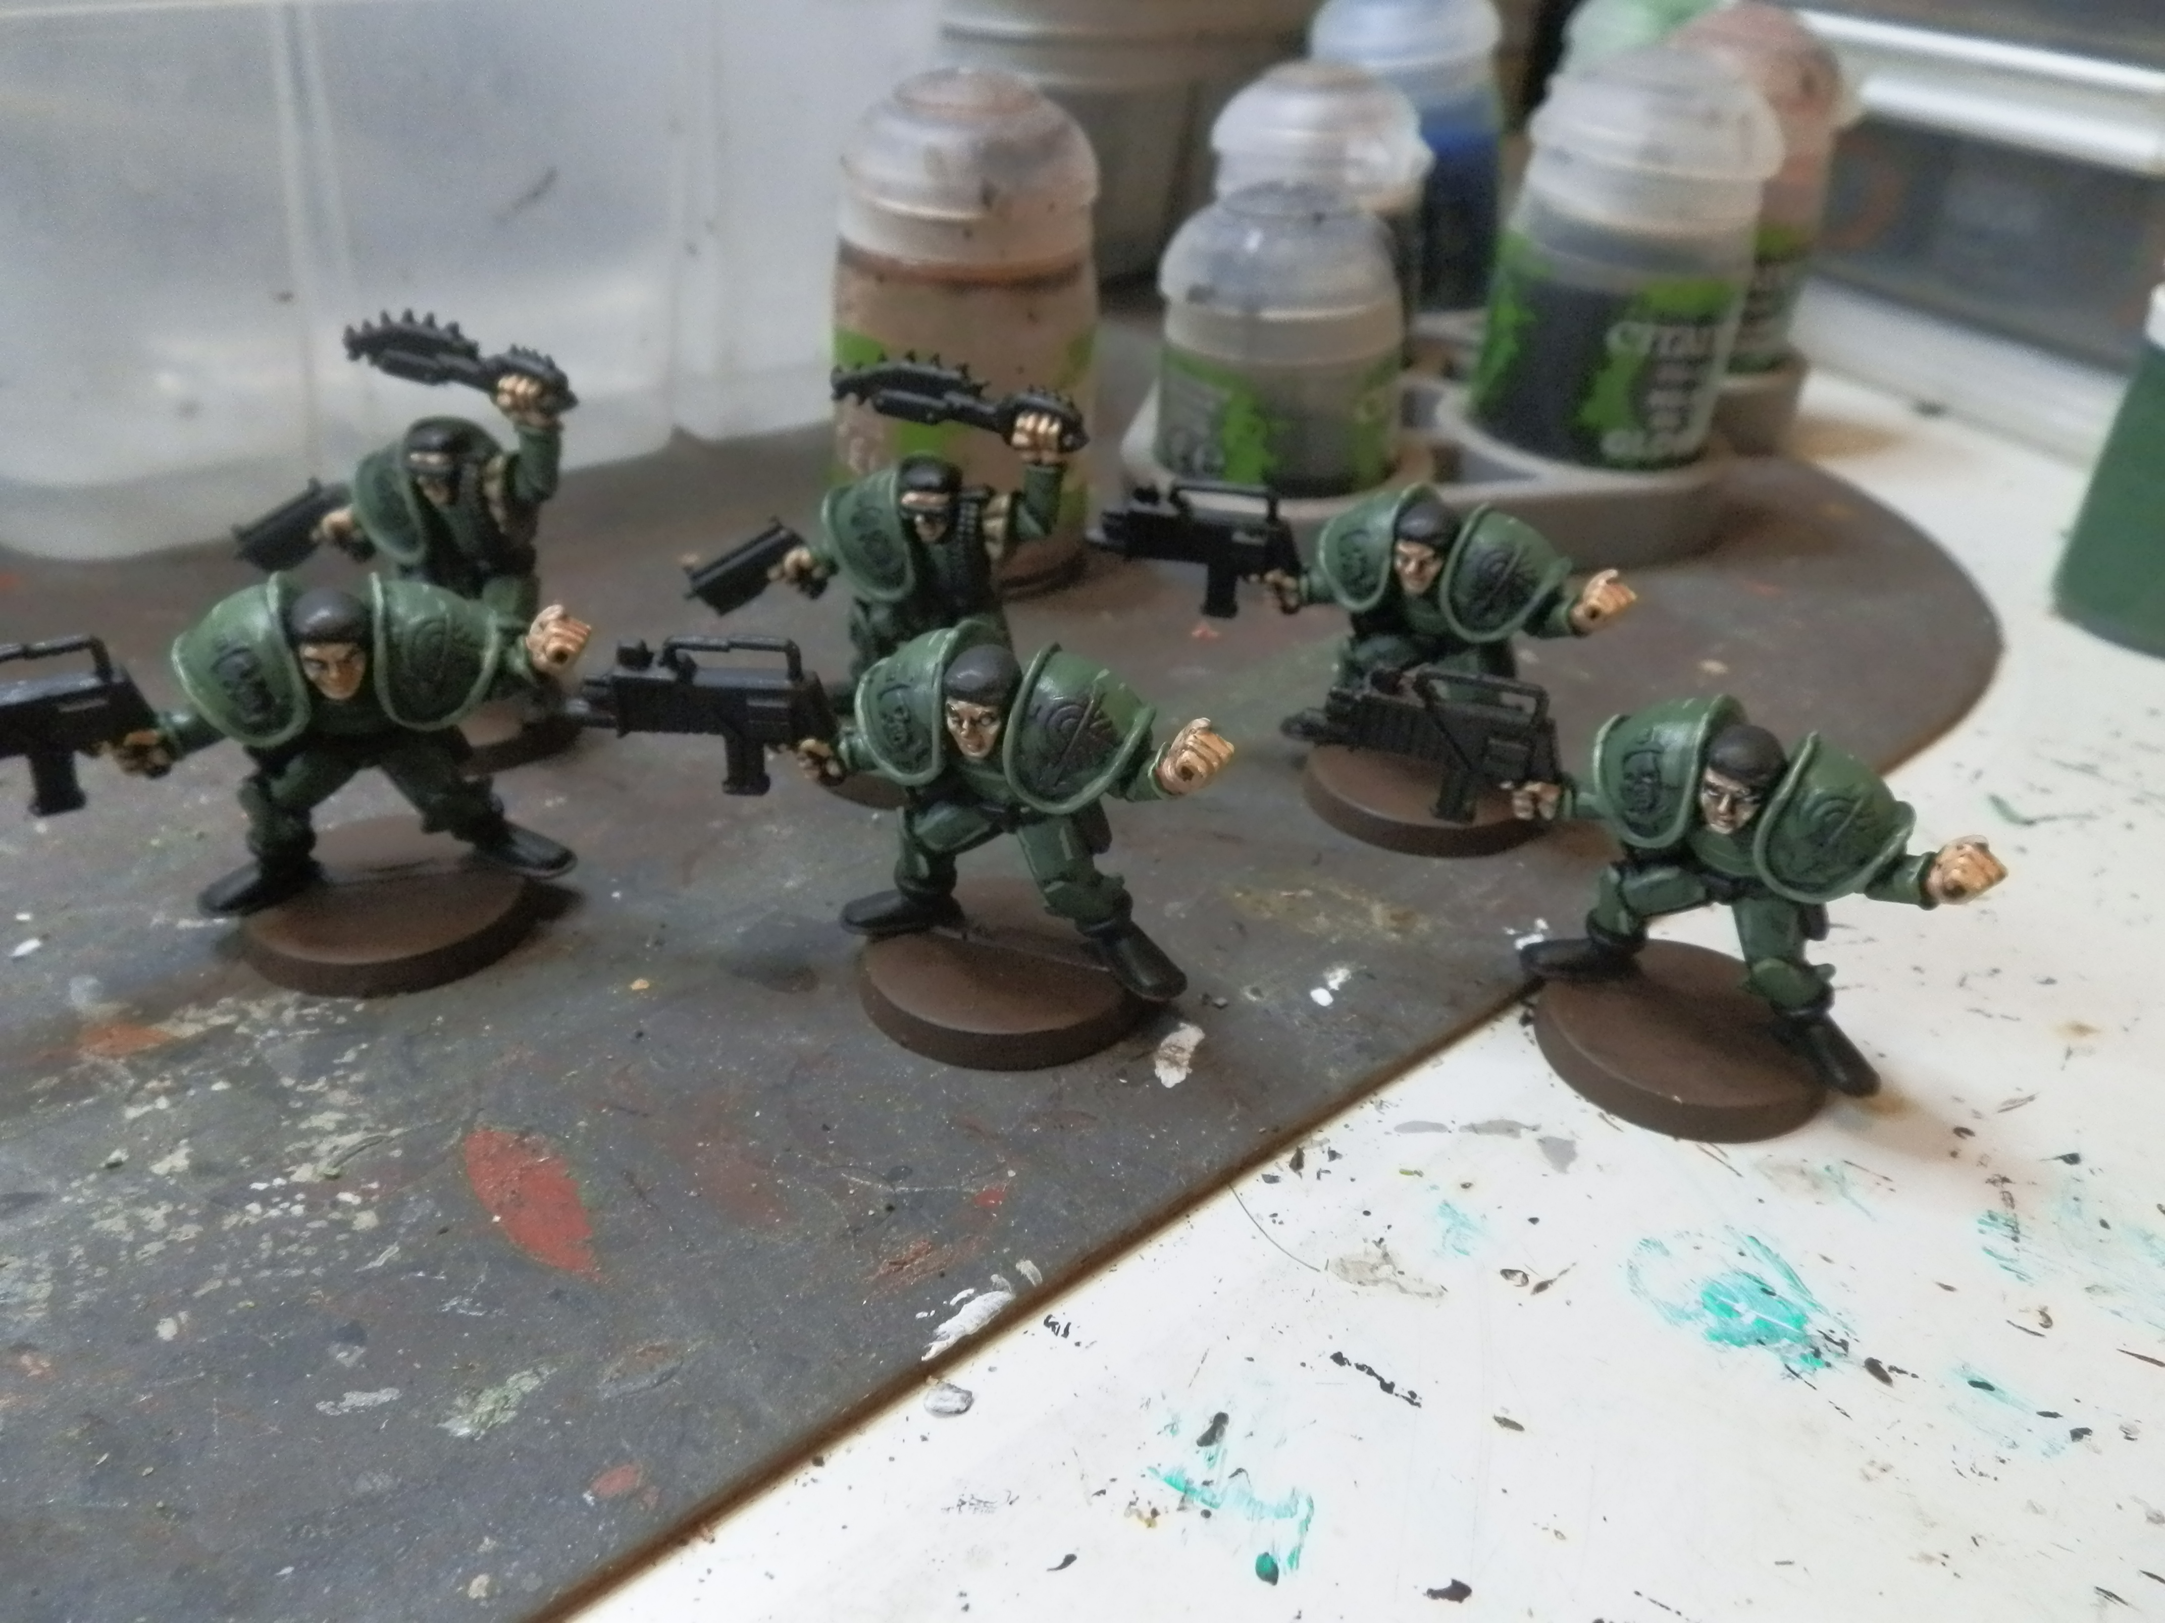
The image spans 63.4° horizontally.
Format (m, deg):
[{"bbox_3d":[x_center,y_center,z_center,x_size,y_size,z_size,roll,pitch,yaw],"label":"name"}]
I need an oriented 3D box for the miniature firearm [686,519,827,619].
[{"bbox_3d":[-0.033,-0.024,0.181,0.016,0.009,0.004,-26,25,21],"label":"miniature firearm"}]

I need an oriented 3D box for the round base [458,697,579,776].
[{"bbox_3d":[-0.065,-0.011,0.186,0.025,0.003,0.025,3,31,-2],"label":"round base"}]

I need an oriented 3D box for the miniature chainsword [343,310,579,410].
[{"bbox_3d":[-0.059,-0.043,0.167,0.026,0.008,0.004,13,33,15],"label":"miniature chainsword"}]

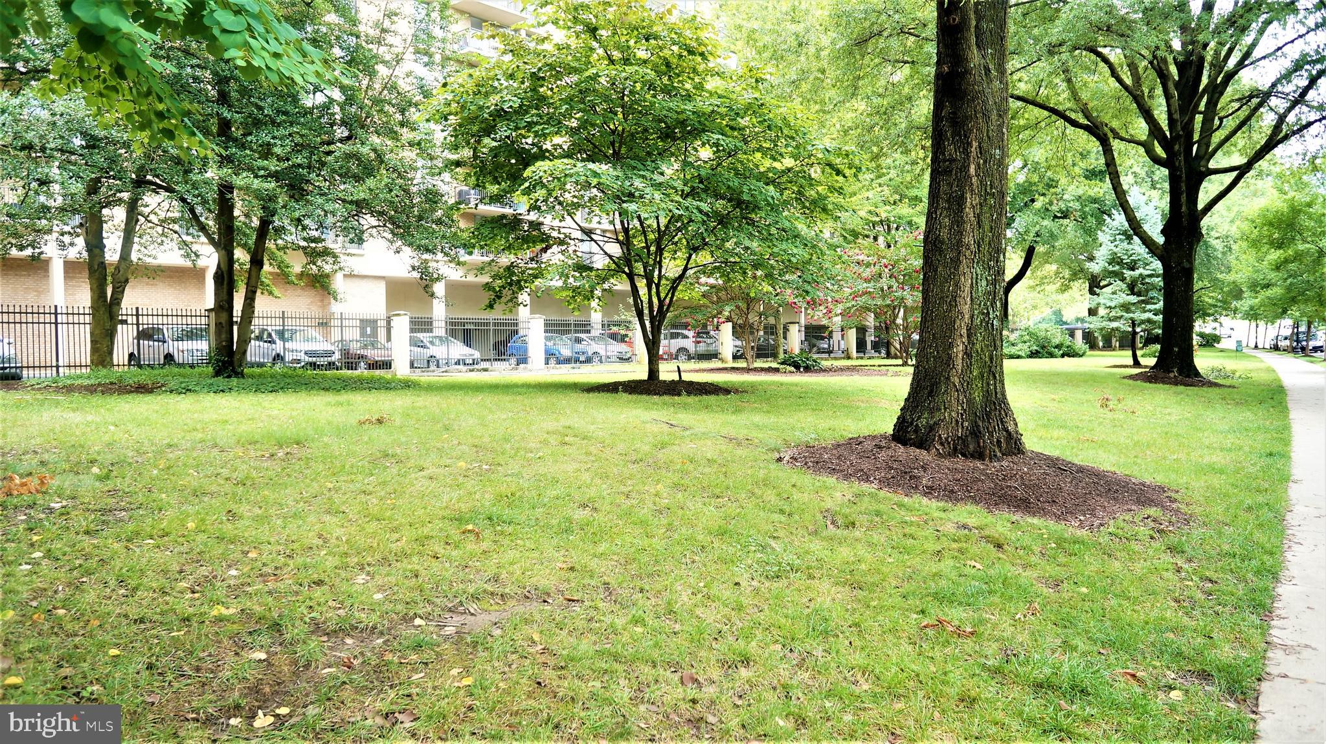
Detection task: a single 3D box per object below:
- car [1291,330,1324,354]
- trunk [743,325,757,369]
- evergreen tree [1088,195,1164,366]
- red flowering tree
[{"bbox_3d":[48.555,-2.283,63.500,1.820,1.700,4.600,1,3,33],"label":"car"},{"bbox_3d":[3.591,-1.025,34.800,0.500,1.800,0.450,0,2,0],"label":"trunk"},{"bbox_3d":[22.052,-4.266,39.500,4.100,7.900,4.100,1,3,29],"label":"evergreen tree"},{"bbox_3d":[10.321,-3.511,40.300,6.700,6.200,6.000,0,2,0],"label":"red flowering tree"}]

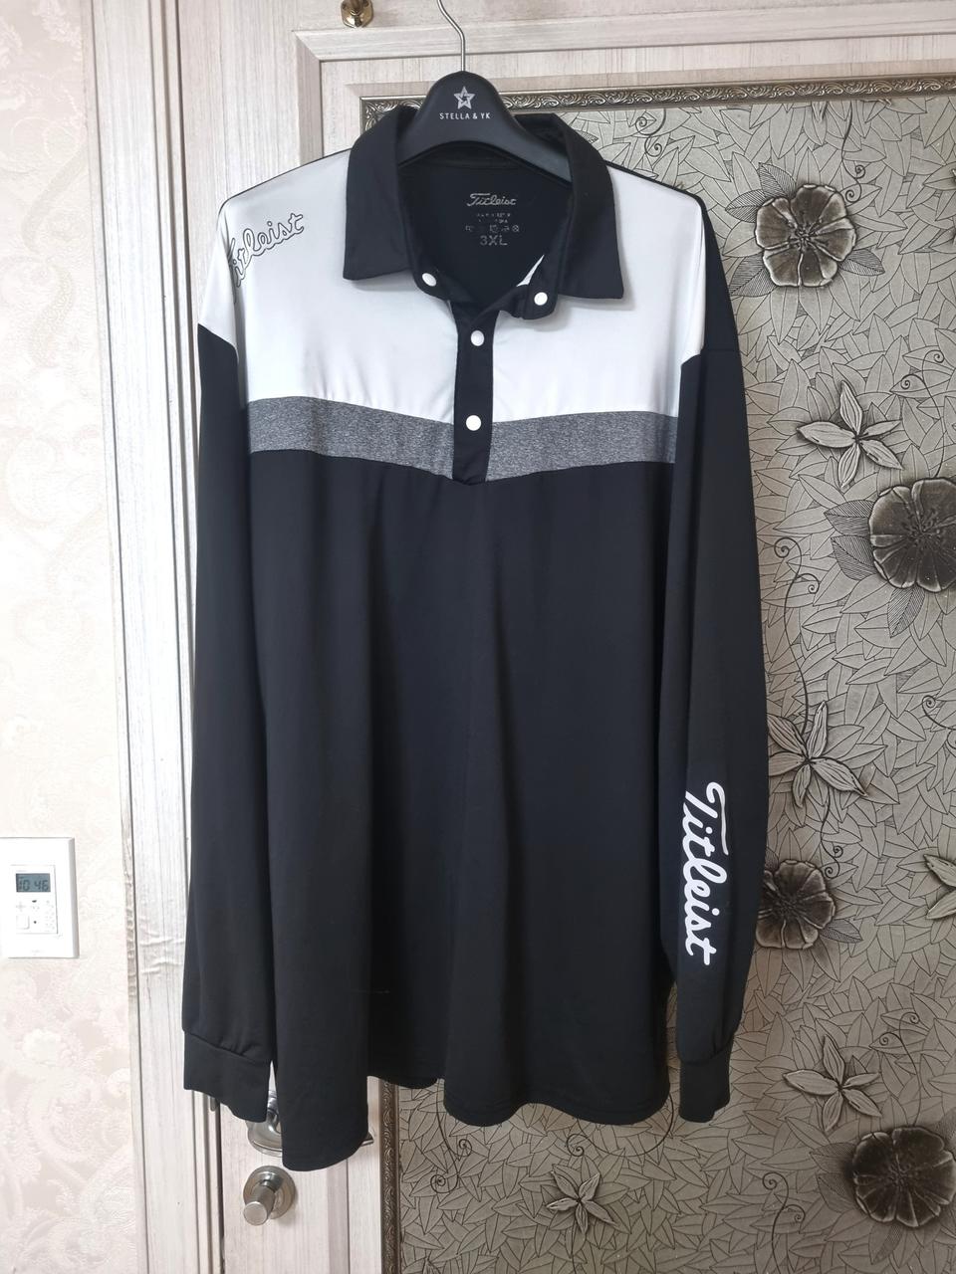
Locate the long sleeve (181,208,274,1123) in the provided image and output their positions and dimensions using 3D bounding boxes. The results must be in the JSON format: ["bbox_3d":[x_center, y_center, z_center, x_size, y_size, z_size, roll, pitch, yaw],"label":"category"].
[{"bbox_3d":[-0.227,0.042,0.831,0.090,0.800,0.110,0,5,3],"label":"long sleeve"}]

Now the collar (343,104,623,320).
[{"bbox_3d":[0.003,-0.345,0.776,0.226,0.182,0.090,0,5,3],"label":"collar"}]

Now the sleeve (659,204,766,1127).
[{"bbox_3d":[0.198,0.036,0.804,0.098,0.790,0.110,0,5,3],"label":"sleeve"}]

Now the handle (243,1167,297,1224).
[{"bbox_3d":[-0.205,0.548,0.920,0.053,0.055,0.038,0,5,3],"label":"handle"}]

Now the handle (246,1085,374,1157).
[{"bbox_3d":[-0.161,0.476,0.902,0.137,0.070,0.056,0,5,3],"label":"handle"}]

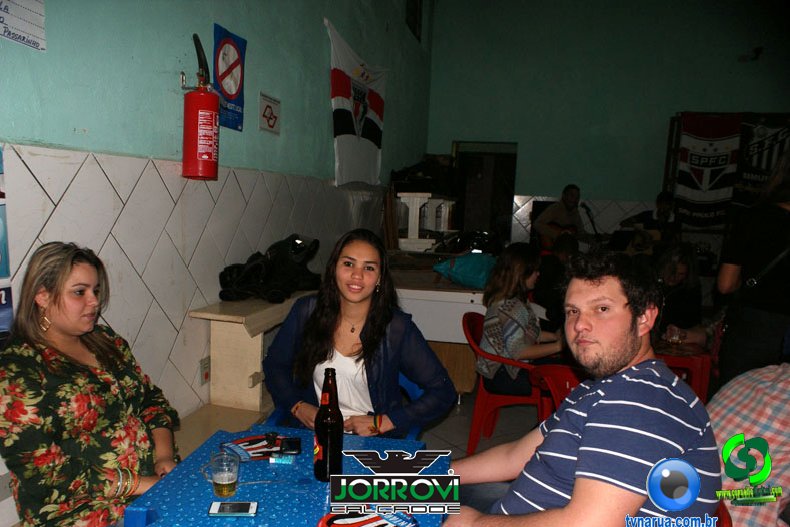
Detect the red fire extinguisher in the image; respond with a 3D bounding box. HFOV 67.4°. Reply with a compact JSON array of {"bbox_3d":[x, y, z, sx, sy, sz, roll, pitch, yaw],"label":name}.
[{"bbox_3d":[-0.776,-0.617,2.362,0.155,0.560,0.150,4,7,18],"label":"red fire extinguisher"}]

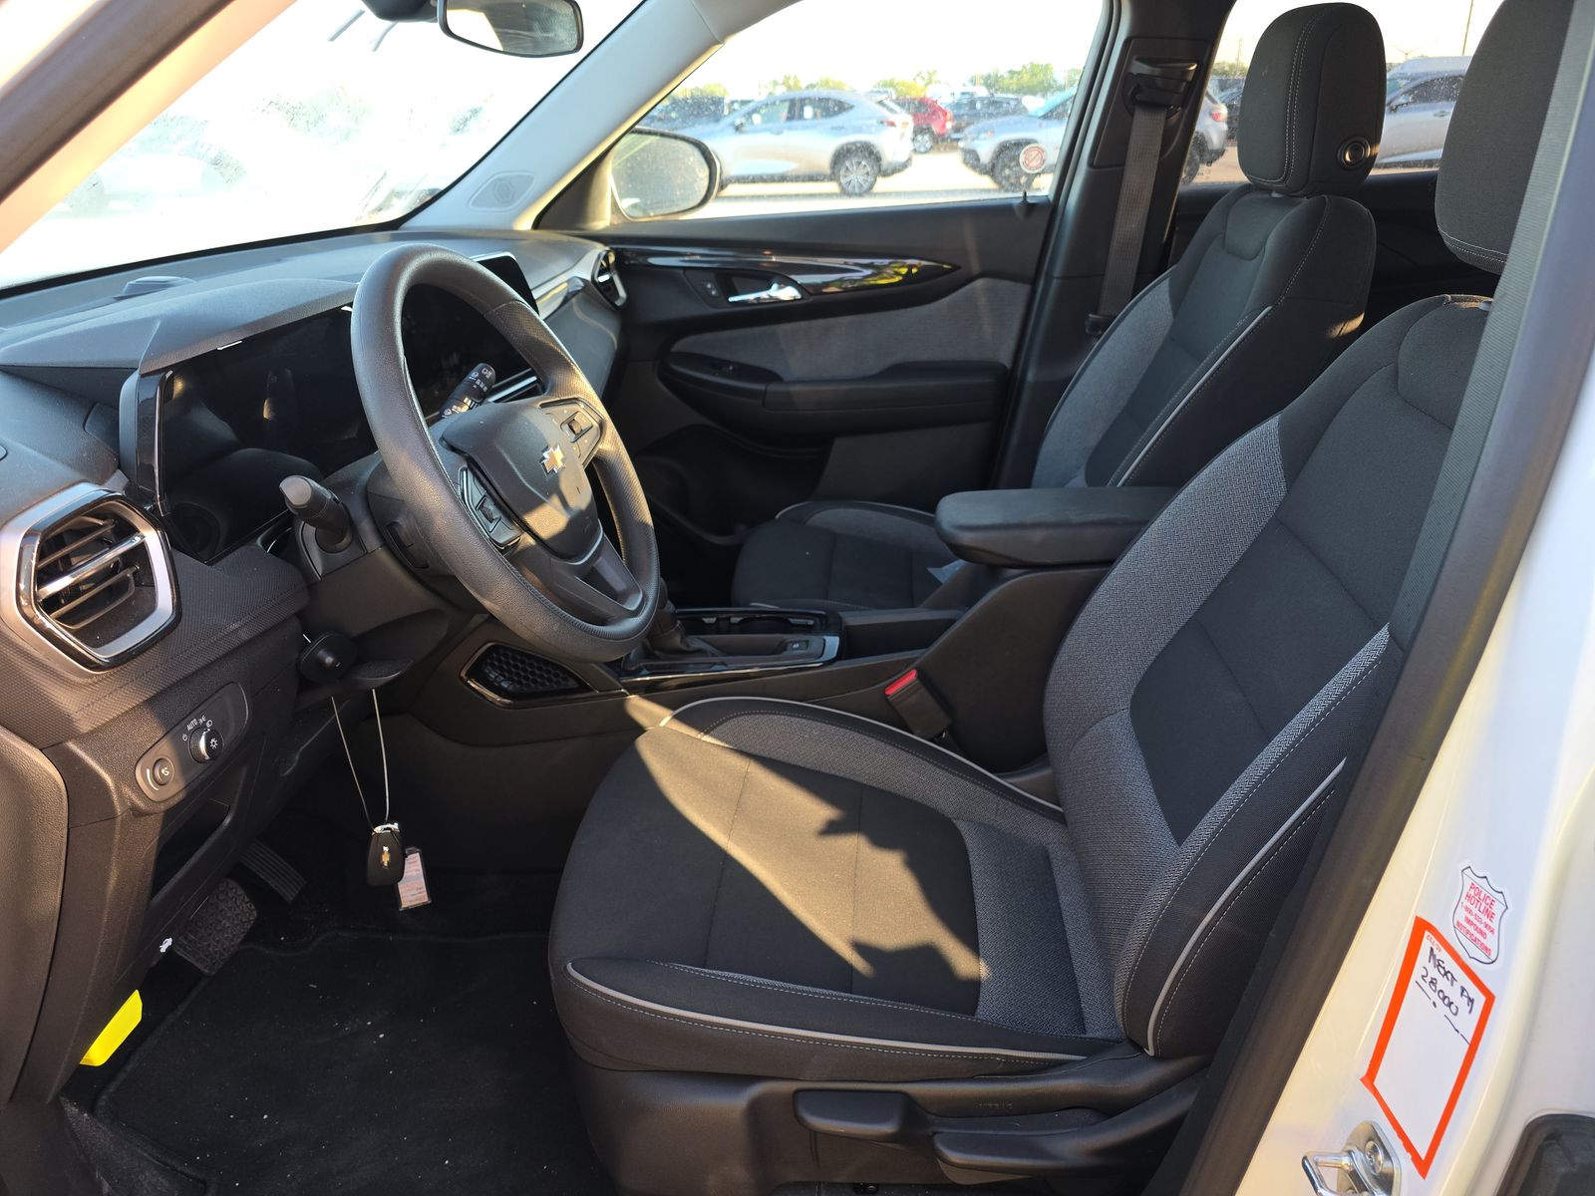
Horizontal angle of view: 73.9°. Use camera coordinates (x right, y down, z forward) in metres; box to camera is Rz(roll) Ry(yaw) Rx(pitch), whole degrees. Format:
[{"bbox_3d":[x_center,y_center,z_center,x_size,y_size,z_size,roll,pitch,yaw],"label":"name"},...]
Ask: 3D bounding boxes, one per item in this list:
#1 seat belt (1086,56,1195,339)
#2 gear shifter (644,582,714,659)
[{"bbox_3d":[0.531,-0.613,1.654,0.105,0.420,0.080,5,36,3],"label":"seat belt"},{"bbox_3d":[-0.155,0.026,1.307,0.100,0.130,0.075,0,25,5],"label":"gear shifter"}]

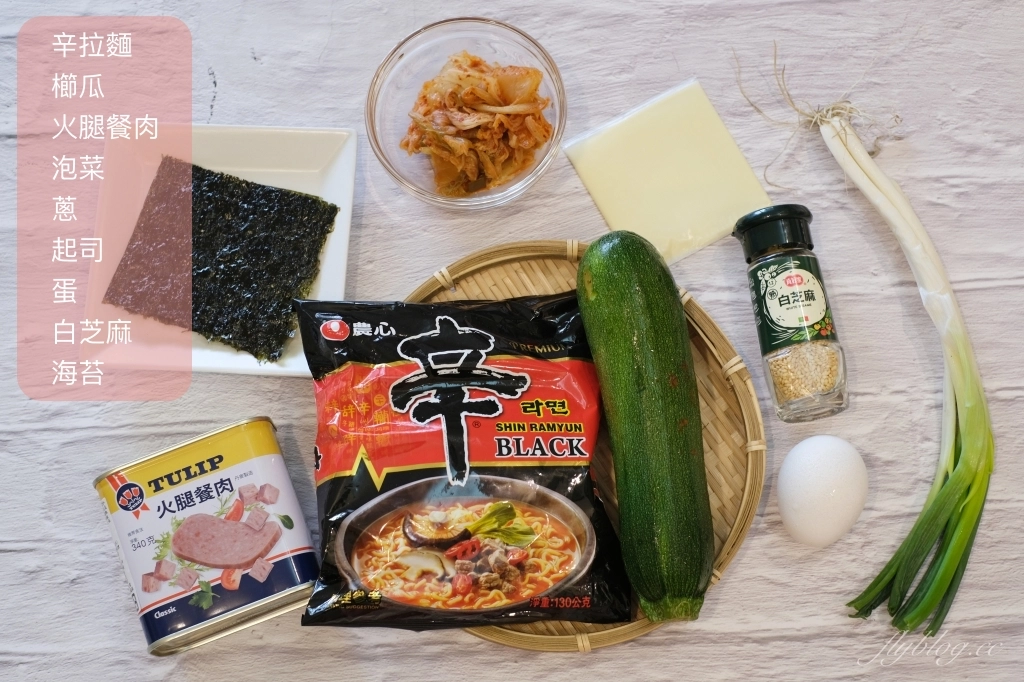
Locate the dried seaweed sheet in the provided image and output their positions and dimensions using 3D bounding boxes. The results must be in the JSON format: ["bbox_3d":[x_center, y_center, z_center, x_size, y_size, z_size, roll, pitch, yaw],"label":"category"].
[{"bbox_3d":[-0.161,-0.047,0.834,0.103,0.010,0.092,18,76,4],"label":"dried seaweed sheet"}]

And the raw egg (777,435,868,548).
[{"bbox_3d":[0.156,0.075,0.755,0.045,0.045,0.057,1,76,1],"label":"raw egg"}]

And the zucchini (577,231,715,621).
[{"bbox_3d":[0.066,0.039,0.742,0.054,0.053,0.195,-7,75,-1],"label":"zucchini"}]

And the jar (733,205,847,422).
[{"bbox_3d":[0.144,-0.014,0.780,0.042,0.042,0.109,-6,75,-1],"label":"jar"}]

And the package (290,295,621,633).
[{"bbox_3d":[-0.024,0.059,0.749,0.157,0.037,0.162,-2,75,0],"label":"package"}]

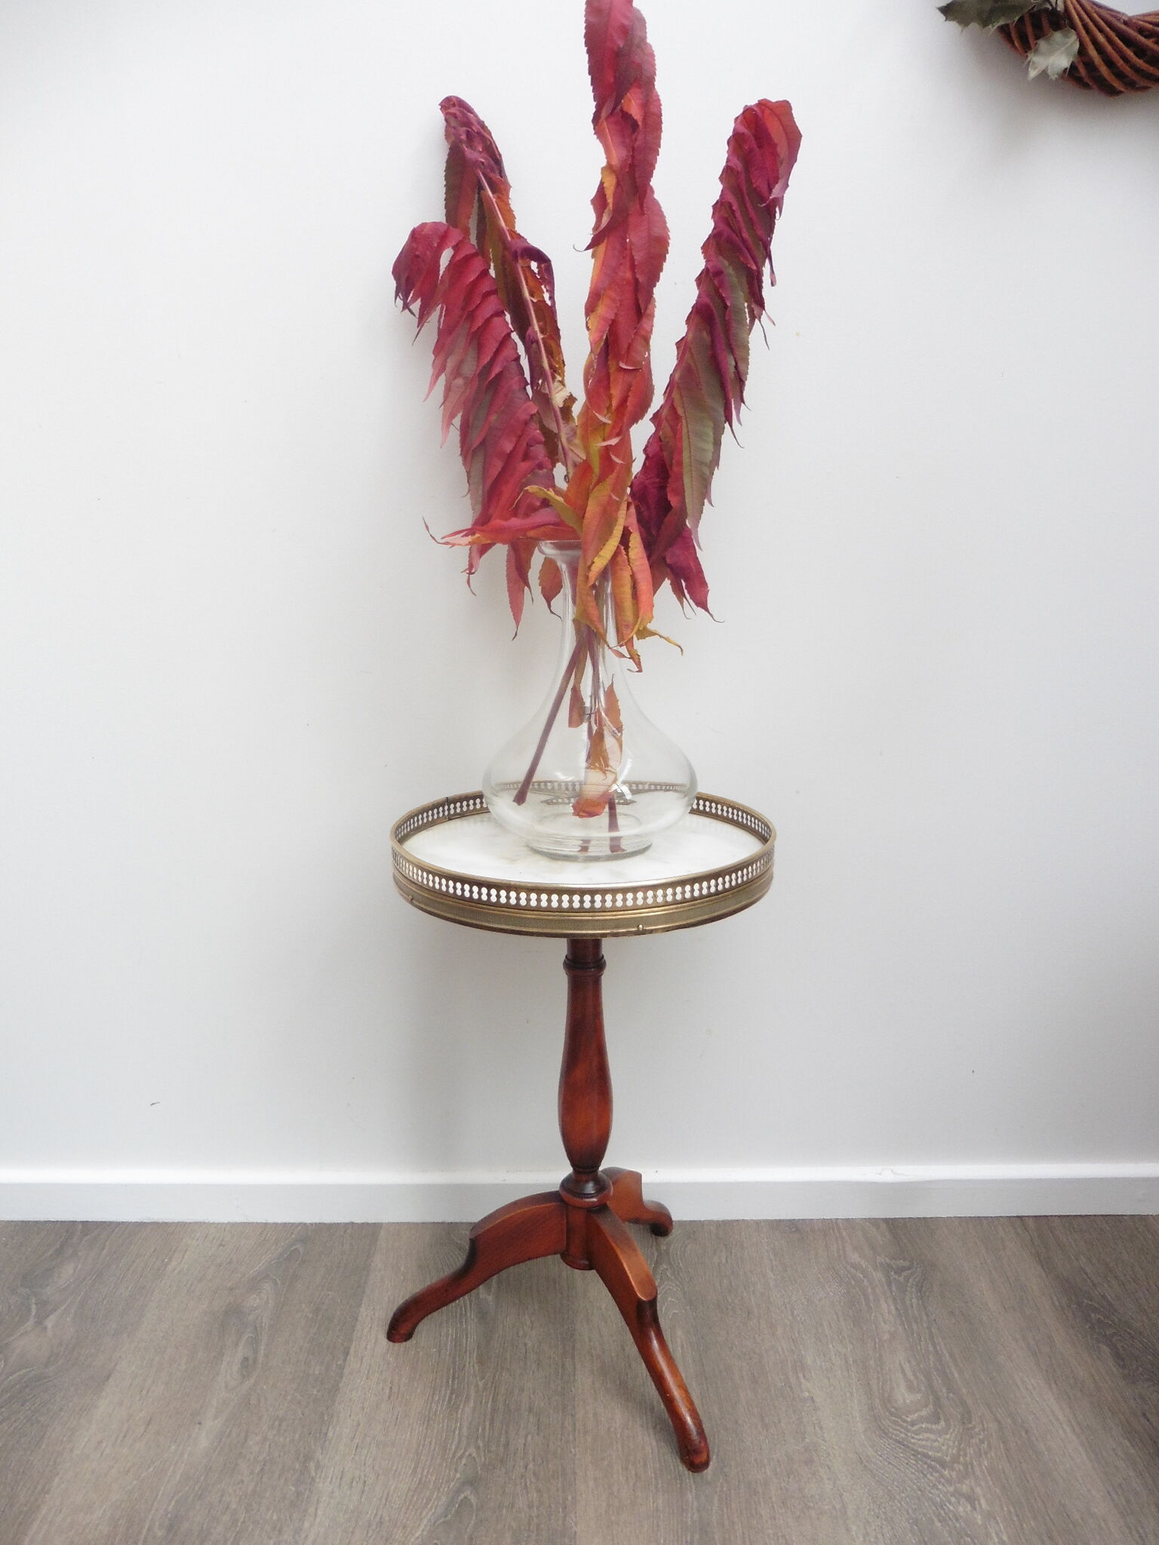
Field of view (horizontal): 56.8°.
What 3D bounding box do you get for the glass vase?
[{"bbox_3d":[0.008,-0.061,0.903,0.181,0.255,0.181,0,14,0],"label":"glass vase"}]

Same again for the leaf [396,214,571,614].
[{"bbox_3d":[-0.073,-0.268,0.832,0.084,0.274,0.090,-15,17,4],"label":"leaf"}]

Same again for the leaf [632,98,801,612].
[{"bbox_3d":[0.105,-0.316,0.842,0.080,0.359,0.090,12,13,-3],"label":"leaf"}]

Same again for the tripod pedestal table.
[{"bbox_3d":[-0.010,0.300,0.986,0.347,0.521,0.330,0,14,0],"label":"tripod pedestal table"}]

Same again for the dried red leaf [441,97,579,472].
[{"bbox_3d":[-0.049,-0.383,0.856,0.066,0.280,0.080,-16,5,4],"label":"dried red leaf"}]

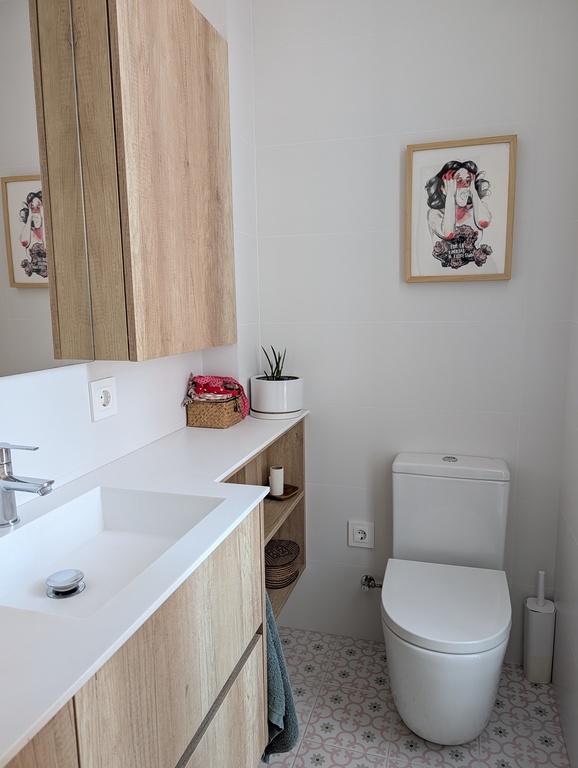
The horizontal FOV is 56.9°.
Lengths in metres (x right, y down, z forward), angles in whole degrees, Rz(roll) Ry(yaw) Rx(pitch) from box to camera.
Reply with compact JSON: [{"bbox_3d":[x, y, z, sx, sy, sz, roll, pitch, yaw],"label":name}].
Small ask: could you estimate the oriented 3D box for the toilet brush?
[{"bbox_3d":[0.842,0.810,1.789,0.092,0.384,0.088,2,9,17],"label":"toilet brush"}]

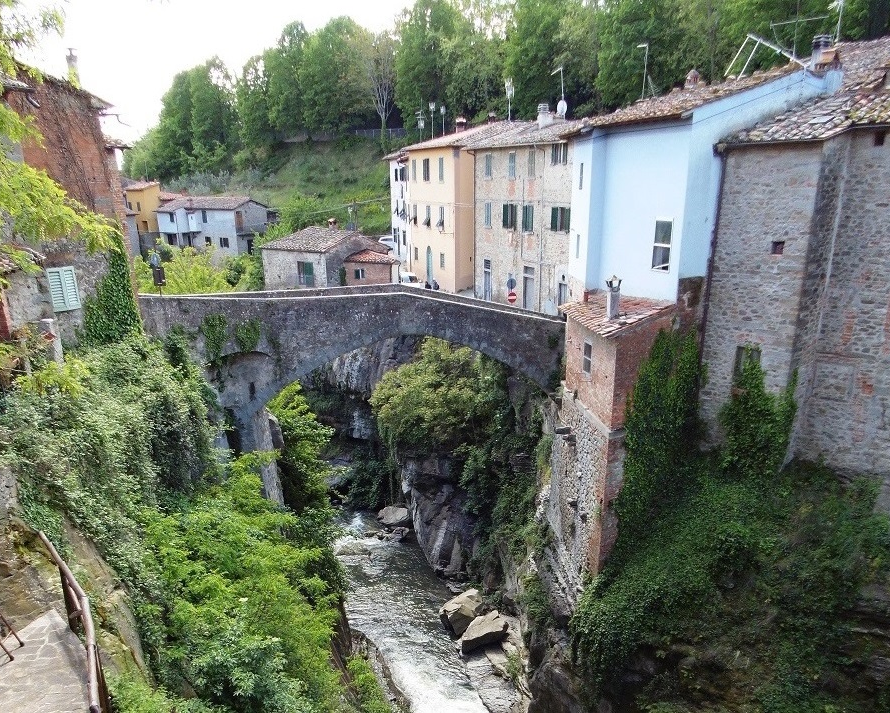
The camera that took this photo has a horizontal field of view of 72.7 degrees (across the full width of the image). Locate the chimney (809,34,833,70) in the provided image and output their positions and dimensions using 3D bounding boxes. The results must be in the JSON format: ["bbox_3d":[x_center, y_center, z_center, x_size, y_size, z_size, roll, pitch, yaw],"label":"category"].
[{"bbox_3d":[13.794,-11.125,22.213,0.580,1.275,0.580,-9,17,-29],"label":"chimney"}]

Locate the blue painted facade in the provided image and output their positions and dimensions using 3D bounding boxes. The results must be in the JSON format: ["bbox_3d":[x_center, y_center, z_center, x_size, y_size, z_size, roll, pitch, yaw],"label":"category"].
[{"bbox_3d":[9.938,-7.303,26.669,6.600,8.400,7.600,-8,17,-27],"label":"blue painted facade"}]

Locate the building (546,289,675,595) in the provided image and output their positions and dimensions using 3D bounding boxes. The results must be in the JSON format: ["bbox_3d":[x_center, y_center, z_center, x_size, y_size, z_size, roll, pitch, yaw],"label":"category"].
[{"bbox_3d":[7.115,3.148,26.381,2.958,12.000,6.200,-1,15,-2],"label":"building"}]

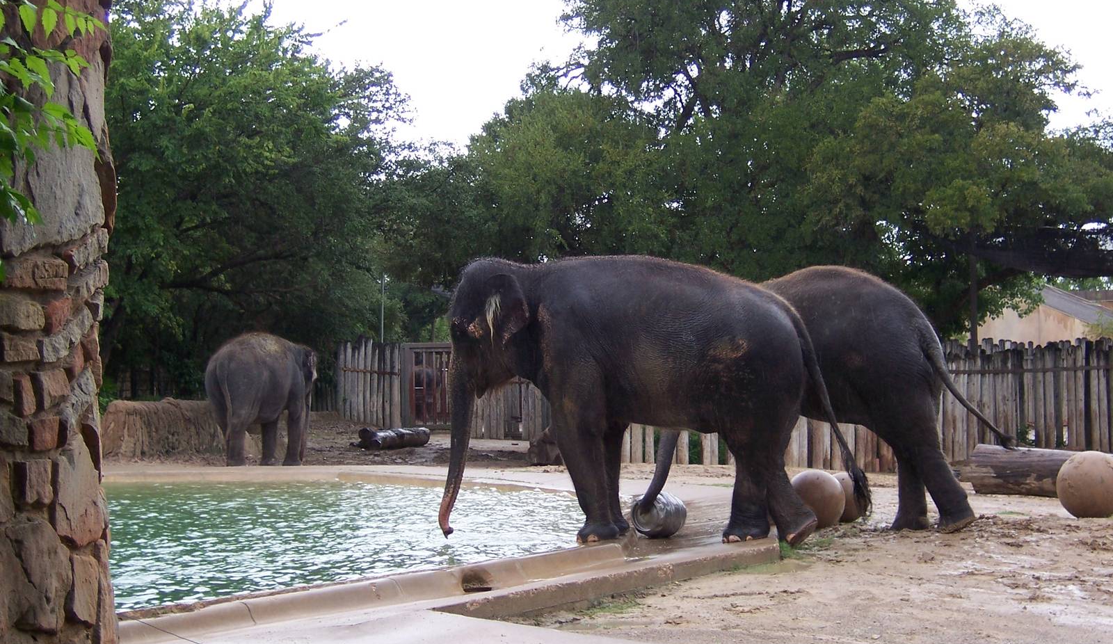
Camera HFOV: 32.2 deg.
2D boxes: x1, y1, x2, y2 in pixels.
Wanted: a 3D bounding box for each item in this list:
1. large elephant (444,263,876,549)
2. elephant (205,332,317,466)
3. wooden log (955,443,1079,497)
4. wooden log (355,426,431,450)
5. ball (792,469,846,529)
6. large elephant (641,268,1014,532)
[{"bbox_3d":[0.842,0.655,16.600,3.600,2.440,1.300,0,-2,3],"label":"large elephant"},{"bbox_3d":[-5.050,1.316,33.000,1.250,2.280,2.800,-1,-2,35],"label":"elephant"},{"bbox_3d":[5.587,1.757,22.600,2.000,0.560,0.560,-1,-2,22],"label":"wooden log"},{"bbox_3d":[-3.271,2.317,38.500,1.550,0.450,0.450,1,-2,-35],"label":"wooden log"},{"bbox_3d":[2.538,1.729,18.800,0.560,0.560,0.560,0,-2,0],"label":"ball"},{"bbox_3d":[2.572,0.718,18.200,3.300,2.440,1.300,0,-2,12],"label":"large elephant"}]

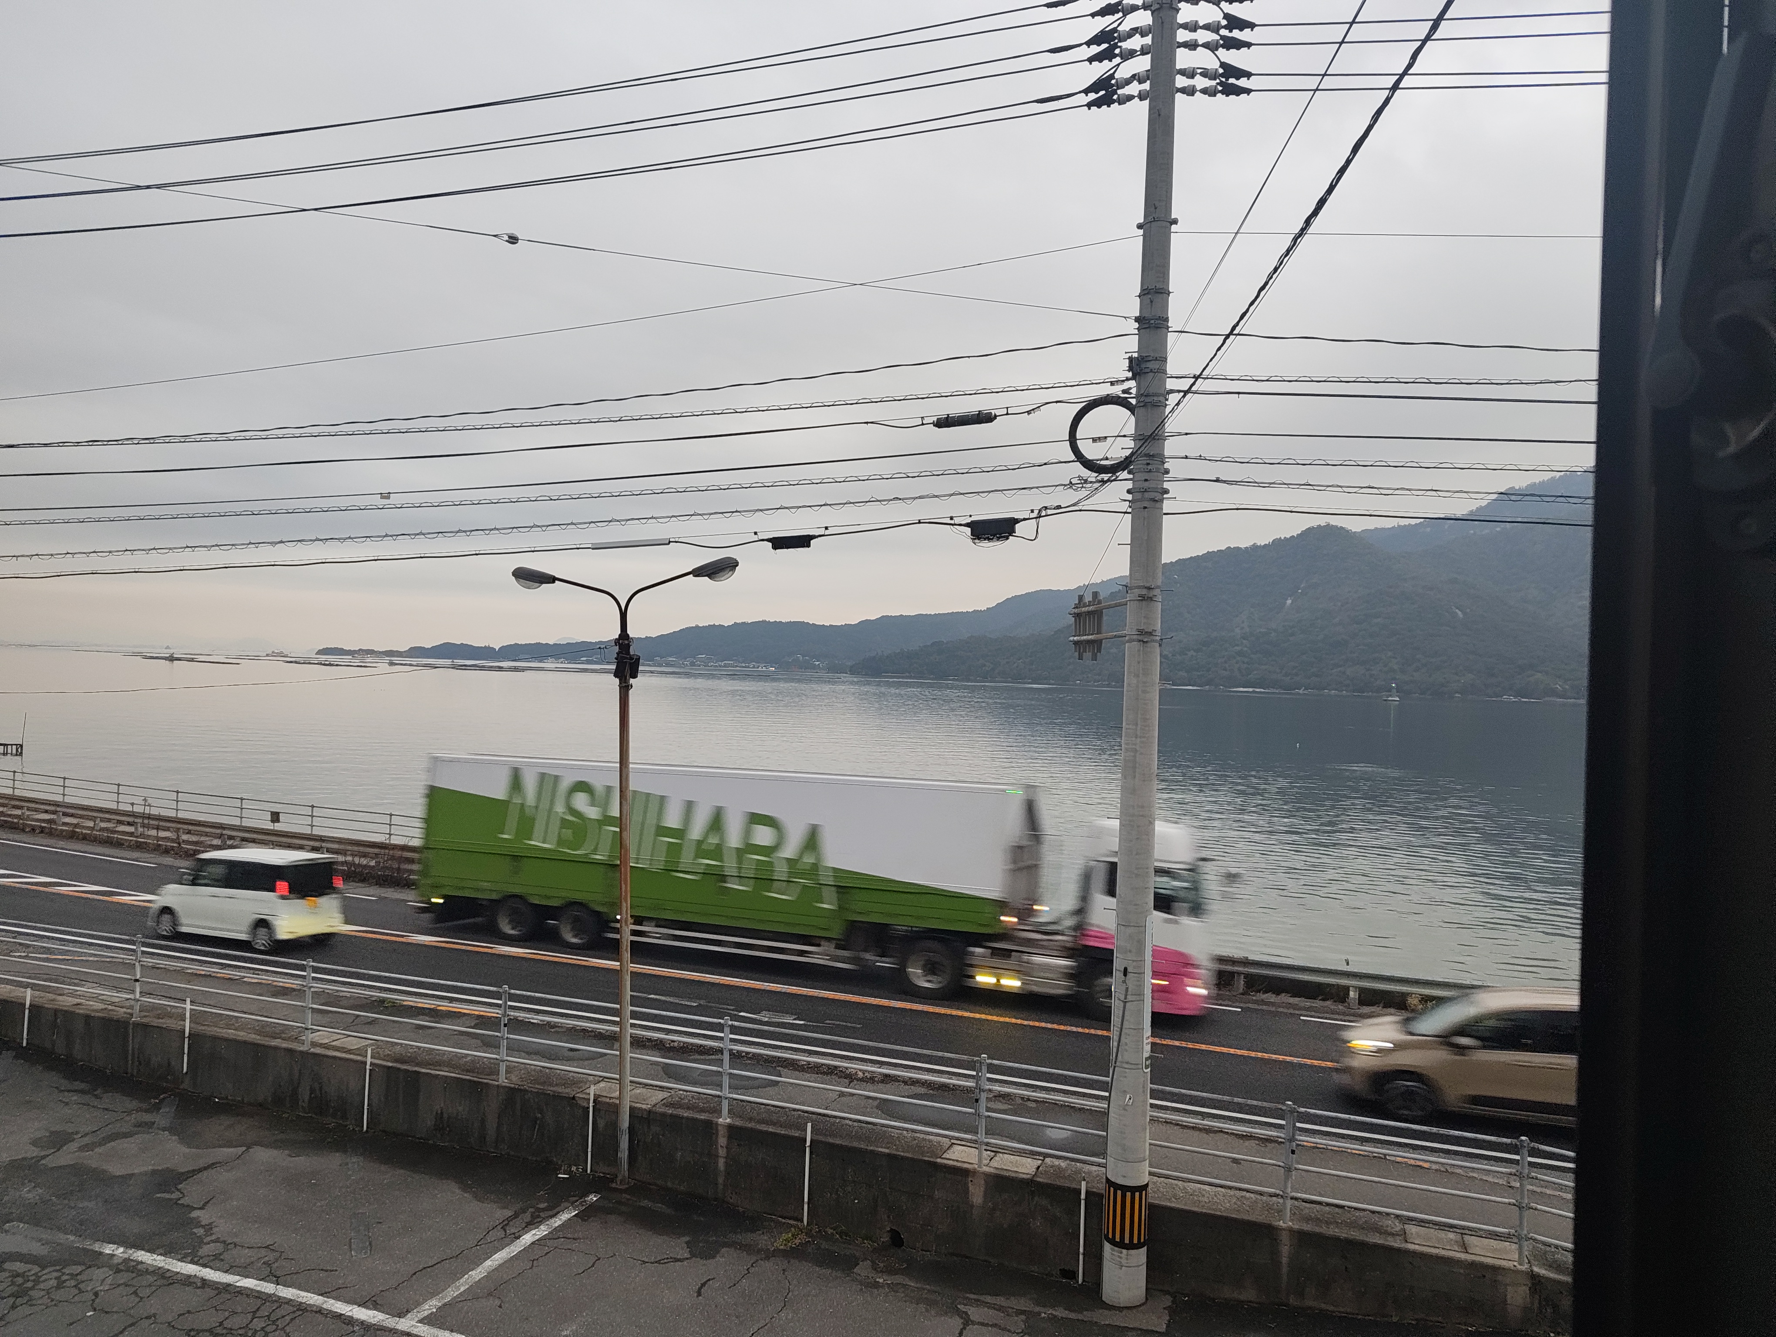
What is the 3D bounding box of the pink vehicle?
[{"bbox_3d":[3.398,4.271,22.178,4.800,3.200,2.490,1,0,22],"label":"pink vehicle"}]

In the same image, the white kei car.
[{"bbox_3d":[-12.976,4.553,24.999,3.400,1.770,1.475,1,0,22],"label":"white kei car"}]

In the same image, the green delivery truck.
[{"bbox_3d":[-3.383,3.820,24.906,12.921,3.760,2.490,1,0,22],"label":"green delivery truck"}]

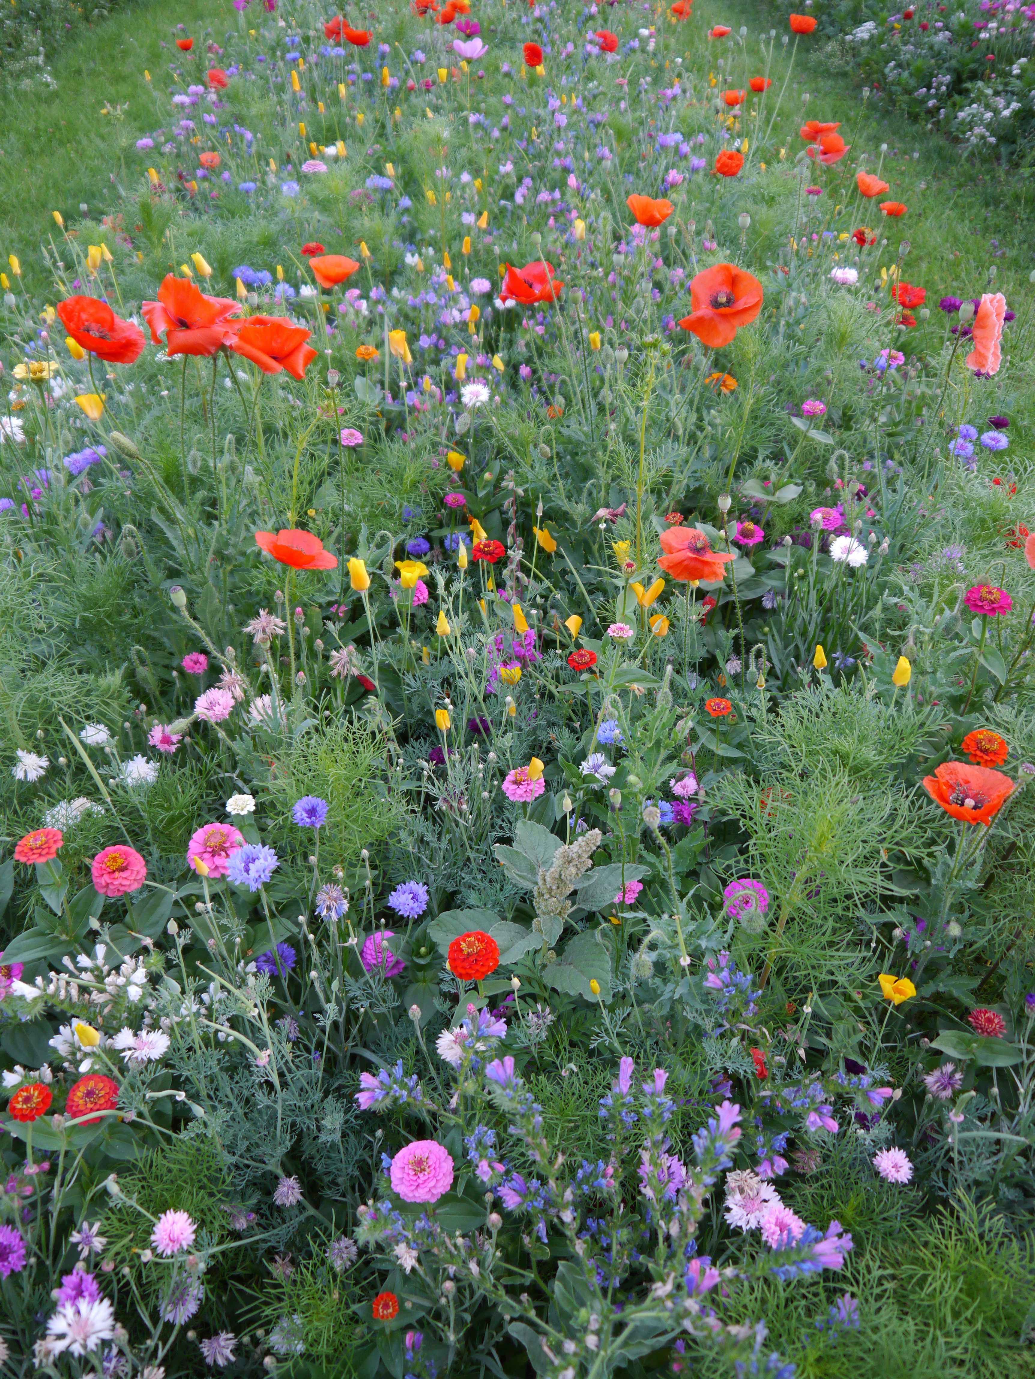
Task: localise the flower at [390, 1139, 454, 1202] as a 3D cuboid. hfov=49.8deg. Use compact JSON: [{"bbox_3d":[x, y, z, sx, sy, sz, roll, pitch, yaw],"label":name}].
[{"bbox_3d":[-0.098,0.496,1.150,0.066,0.033,0.066,0,43,0],"label":"flower"}]

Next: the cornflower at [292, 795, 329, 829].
[{"bbox_3d":[-0.208,0.123,1.120,0.036,0.025,0.034,-10,41,-11],"label":"cornflower"}]

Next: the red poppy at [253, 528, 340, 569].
[{"bbox_3d":[-0.235,-0.149,1.190,0.087,0.035,0.080,-5,42,-13],"label":"red poppy"}]

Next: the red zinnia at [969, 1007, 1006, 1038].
[{"bbox_3d":[0.442,0.313,1.050,0.034,0.019,0.032,0,40,0],"label":"red zinnia"}]

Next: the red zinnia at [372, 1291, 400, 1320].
[{"bbox_3d":[-0.121,0.563,1.020,0.025,0.016,0.025,0,40,0],"label":"red zinnia"}]

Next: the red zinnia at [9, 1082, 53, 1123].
[{"bbox_3d":[-0.488,0.414,1.120,0.043,0.022,0.042,0,49,0],"label":"red zinnia"}]

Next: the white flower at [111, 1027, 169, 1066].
[{"bbox_3d":[-0.372,0.351,1.100,0.056,0.030,0.050,-23,35,-24],"label":"white flower"}]

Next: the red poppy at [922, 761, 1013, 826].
[{"bbox_3d":[0.456,0.106,1.130,0.092,0.046,0.092,22,50,21],"label":"red poppy"}]

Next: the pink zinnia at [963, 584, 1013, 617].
[{"bbox_3d":[0.539,-0.103,1.280,0.056,0.023,0.056,21,46,19],"label":"pink zinnia"}]

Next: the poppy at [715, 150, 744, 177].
[{"bbox_3d":[0.474,-1.178,2.500,0.062,0.048,0.060,7,40,8],"label":"poppy"}]

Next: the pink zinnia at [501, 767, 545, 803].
[{"bbox_3d":[0.007,0.119,1.380,0.053,0.028,0.052,0,47,0],"label":"pink zinnia"}]

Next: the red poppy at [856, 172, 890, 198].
[{"bbox_3d":[0.748,-1.063,2.350,0.065,0.046,0.062,11,41,13],"label":"red poppy"}]

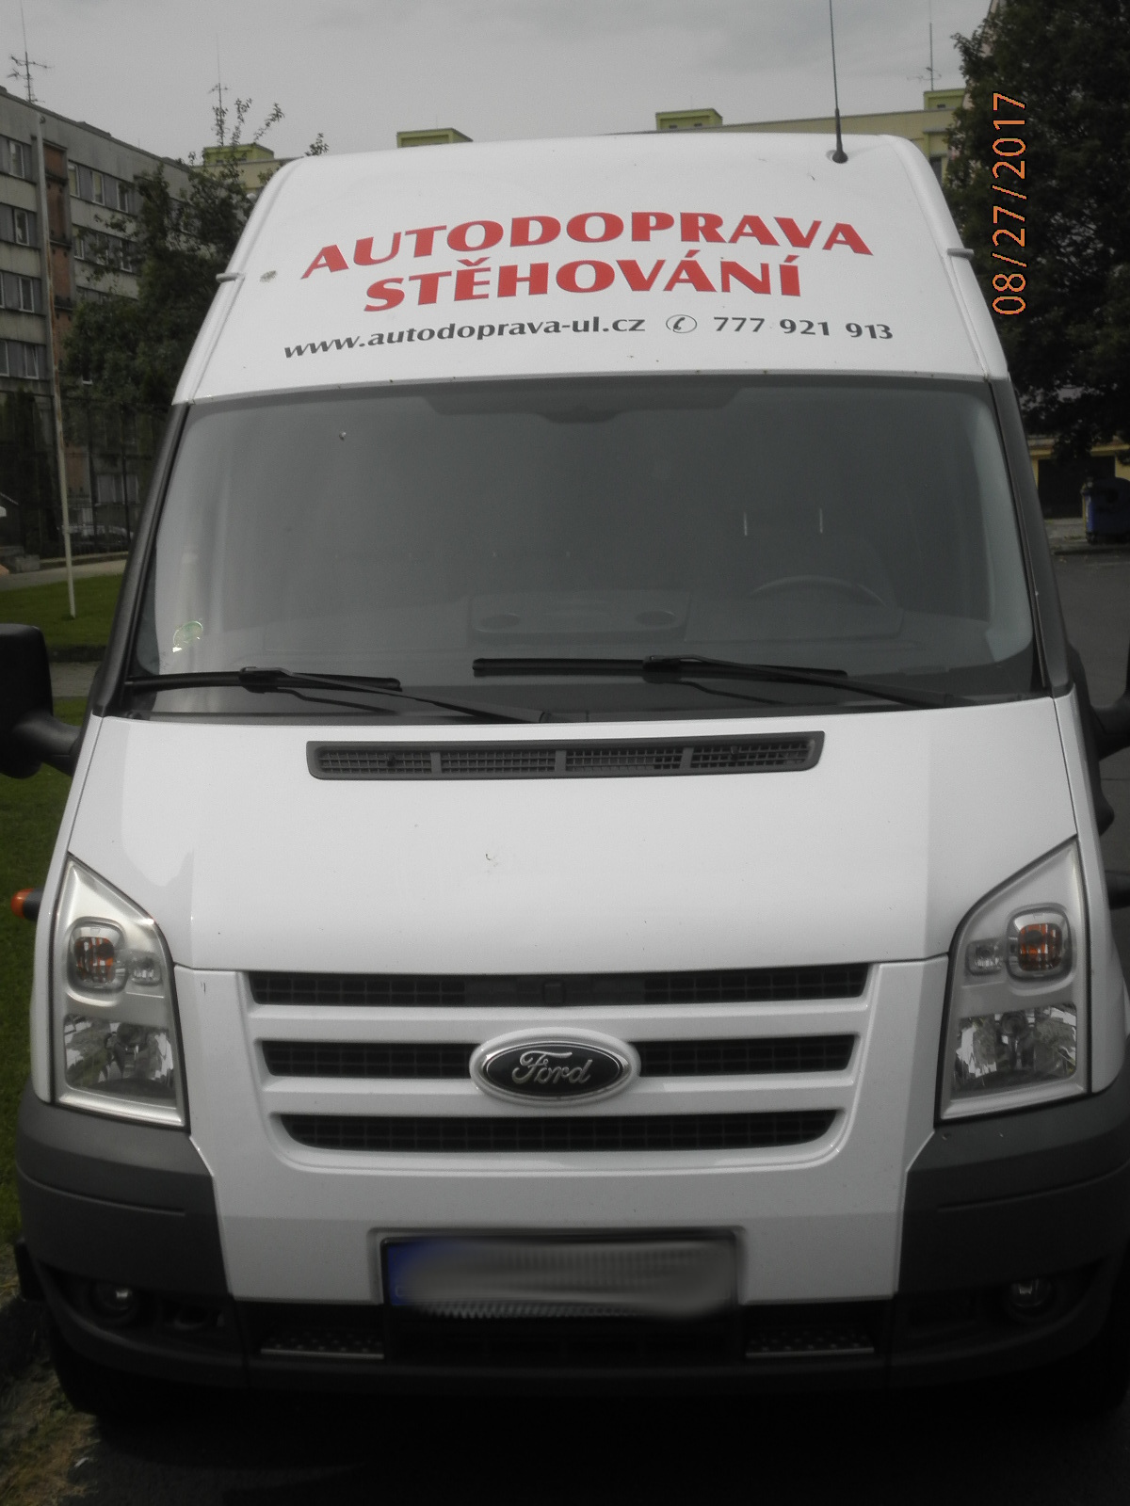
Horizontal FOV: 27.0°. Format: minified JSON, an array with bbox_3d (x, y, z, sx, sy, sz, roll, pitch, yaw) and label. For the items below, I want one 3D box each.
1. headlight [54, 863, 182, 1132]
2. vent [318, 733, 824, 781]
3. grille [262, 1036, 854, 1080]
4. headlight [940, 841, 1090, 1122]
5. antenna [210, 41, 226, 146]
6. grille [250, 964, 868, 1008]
[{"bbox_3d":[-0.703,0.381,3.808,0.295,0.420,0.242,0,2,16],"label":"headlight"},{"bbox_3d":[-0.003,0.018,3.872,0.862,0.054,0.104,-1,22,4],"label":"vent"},{"bbox_3d":[-0.015,0.465,3.586,0.904,0.054,0.093,-1,1,4],"label":"grille"},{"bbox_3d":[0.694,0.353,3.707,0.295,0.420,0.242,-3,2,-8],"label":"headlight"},{"bbox_3d":[-24.253,-46.274,165.000,1.100,7.300,0.800,-1,7,4],"label":"antenna"},{"bbox_3d":[-0.014,0.360,3.622,0.959,0.052,0.100,-1,1,4],"label":"grille"}]

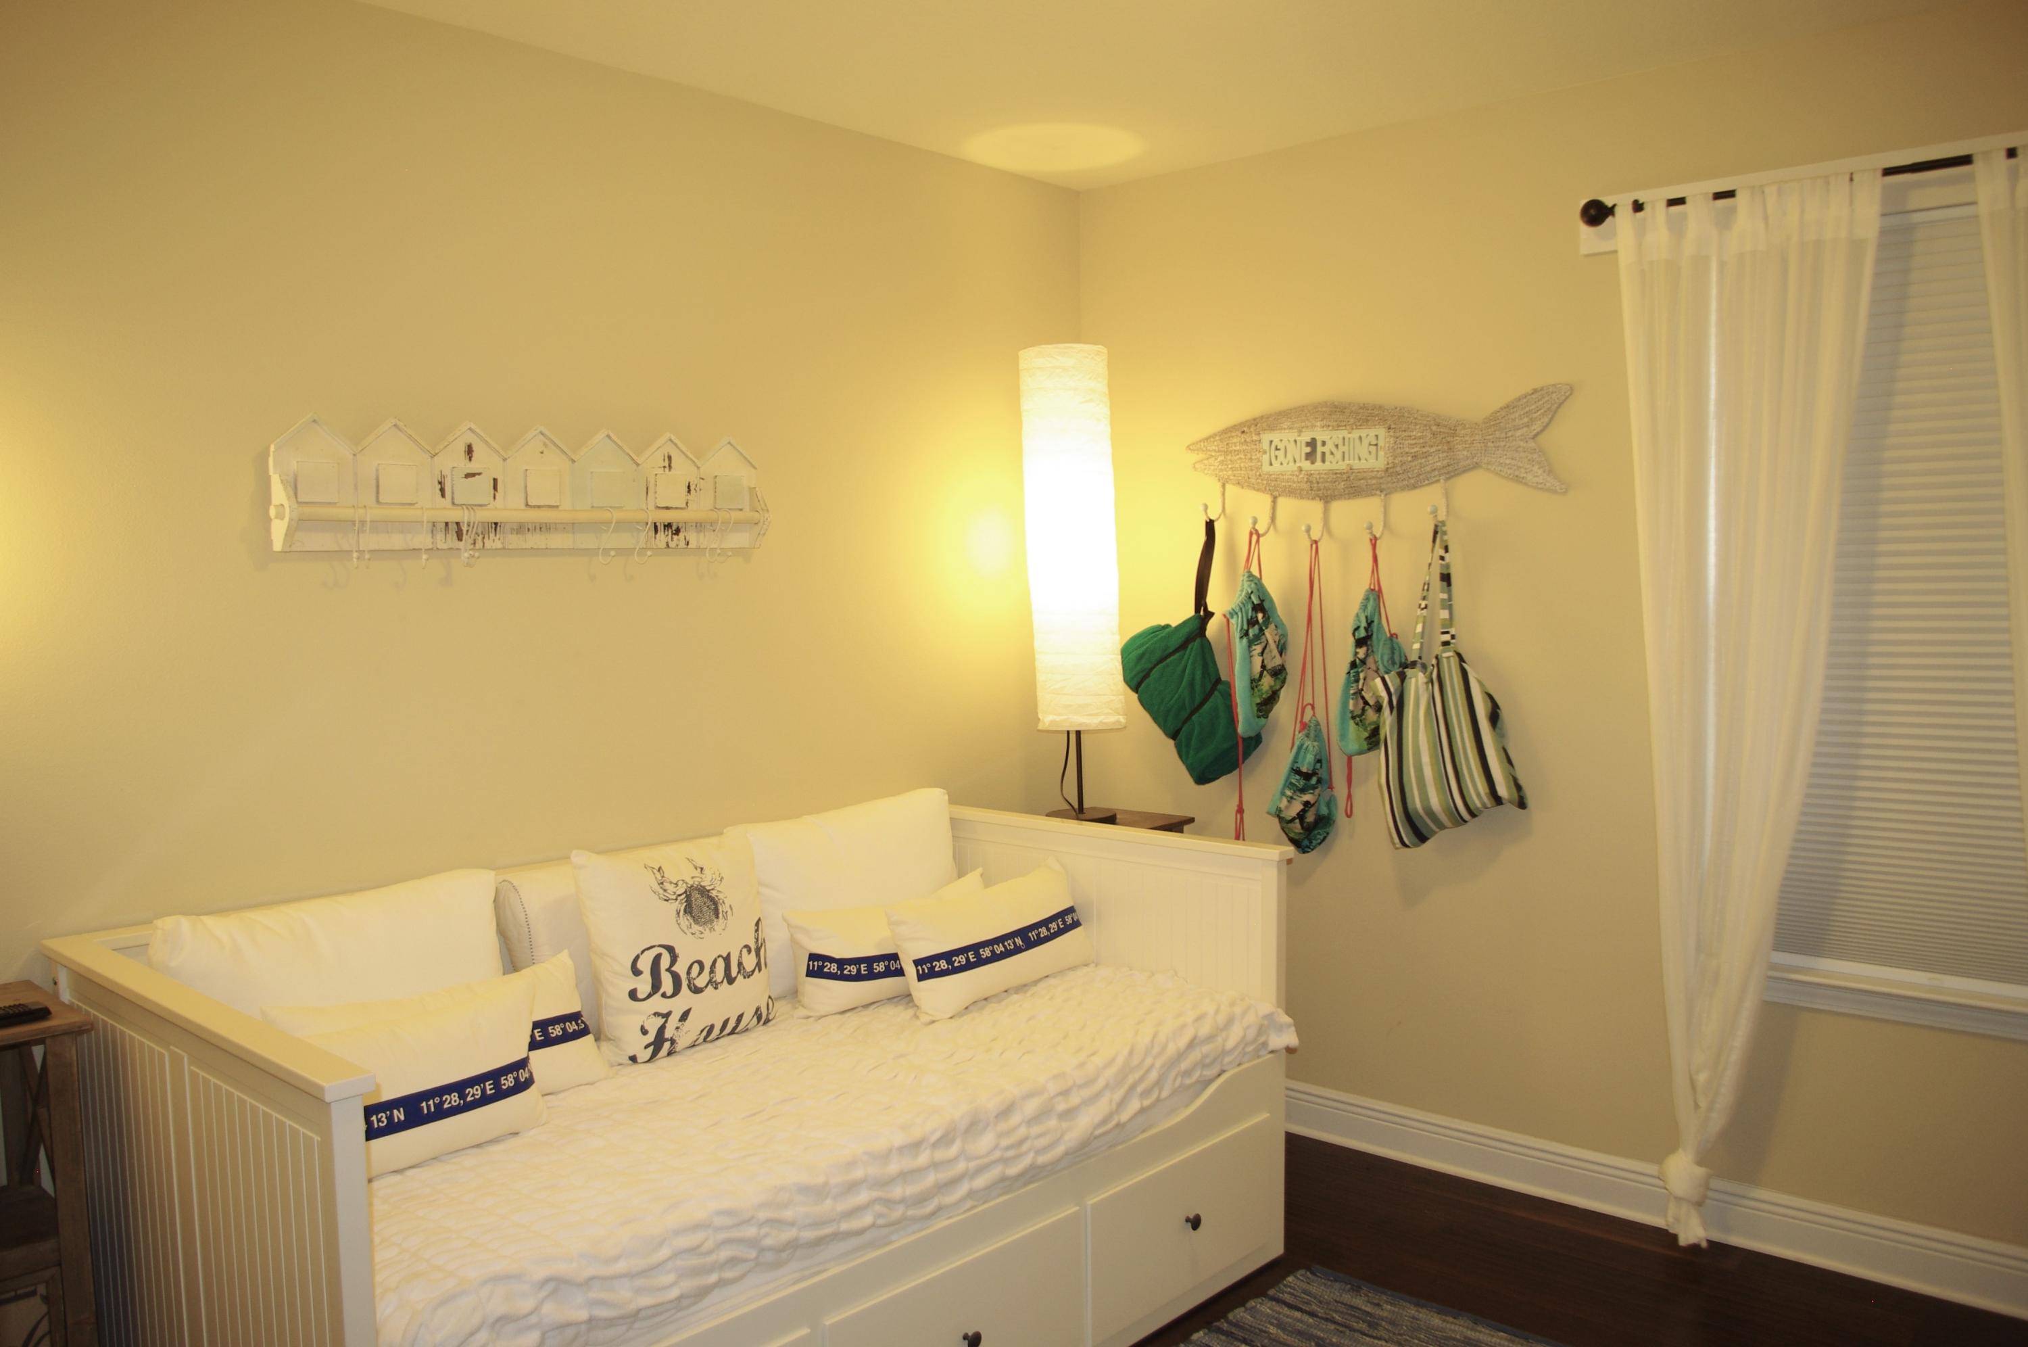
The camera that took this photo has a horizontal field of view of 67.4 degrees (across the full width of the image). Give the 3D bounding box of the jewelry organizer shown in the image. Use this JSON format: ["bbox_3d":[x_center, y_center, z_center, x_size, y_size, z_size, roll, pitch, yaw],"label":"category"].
[{"bbox_3d":[-0.884,-0.348,2.888,0.085,0.240,1.040,2,5,42],"label":"jewelry organizer"}]

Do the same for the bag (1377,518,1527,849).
[{"bbox_3d":[0.972,0.026,3.385,0.320,0.750,0.120,2,5,42],"label":"bag"}]

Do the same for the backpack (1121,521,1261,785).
[{"bbox_3d":[0.441,-0.049,3.832,0.360,0.650,0.160,2,5,42],"label":"backpack"}]

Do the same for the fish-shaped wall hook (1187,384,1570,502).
[{"bbox_3d":[0.813,-0.521,3.545,1.000,0.235,0.050,2,5,42],"label":"fish-shaped wall hook"}]

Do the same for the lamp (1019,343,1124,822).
[{"bbox_3d":[0.154,-0.215,3.813,0.235,1.180,0.235,-1,3,0],"label":"lamp"}]

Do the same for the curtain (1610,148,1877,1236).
[{"bbox_3d":[1.417,0.116,2.976,0.480,2.145,0.100,2,5,42],"label":"curtain"}]

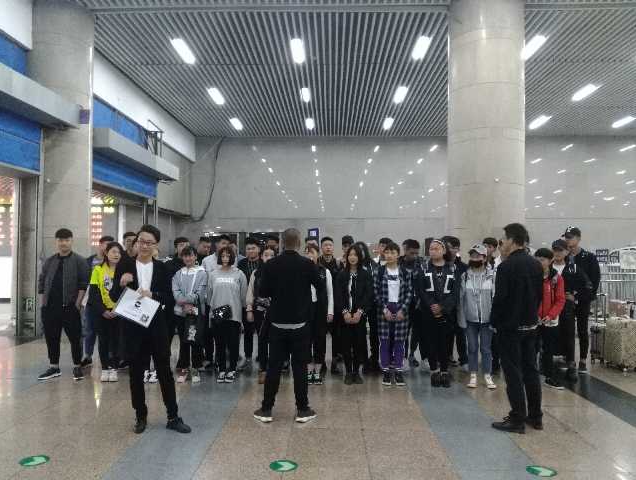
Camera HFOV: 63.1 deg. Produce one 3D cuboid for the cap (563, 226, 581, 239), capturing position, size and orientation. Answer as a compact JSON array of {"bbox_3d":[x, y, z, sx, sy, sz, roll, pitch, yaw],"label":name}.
[{"bbox_3d":[3.216,-0.089,6.580,0.180,0.140,0.250,-2,15,45],"label":"cap"}]

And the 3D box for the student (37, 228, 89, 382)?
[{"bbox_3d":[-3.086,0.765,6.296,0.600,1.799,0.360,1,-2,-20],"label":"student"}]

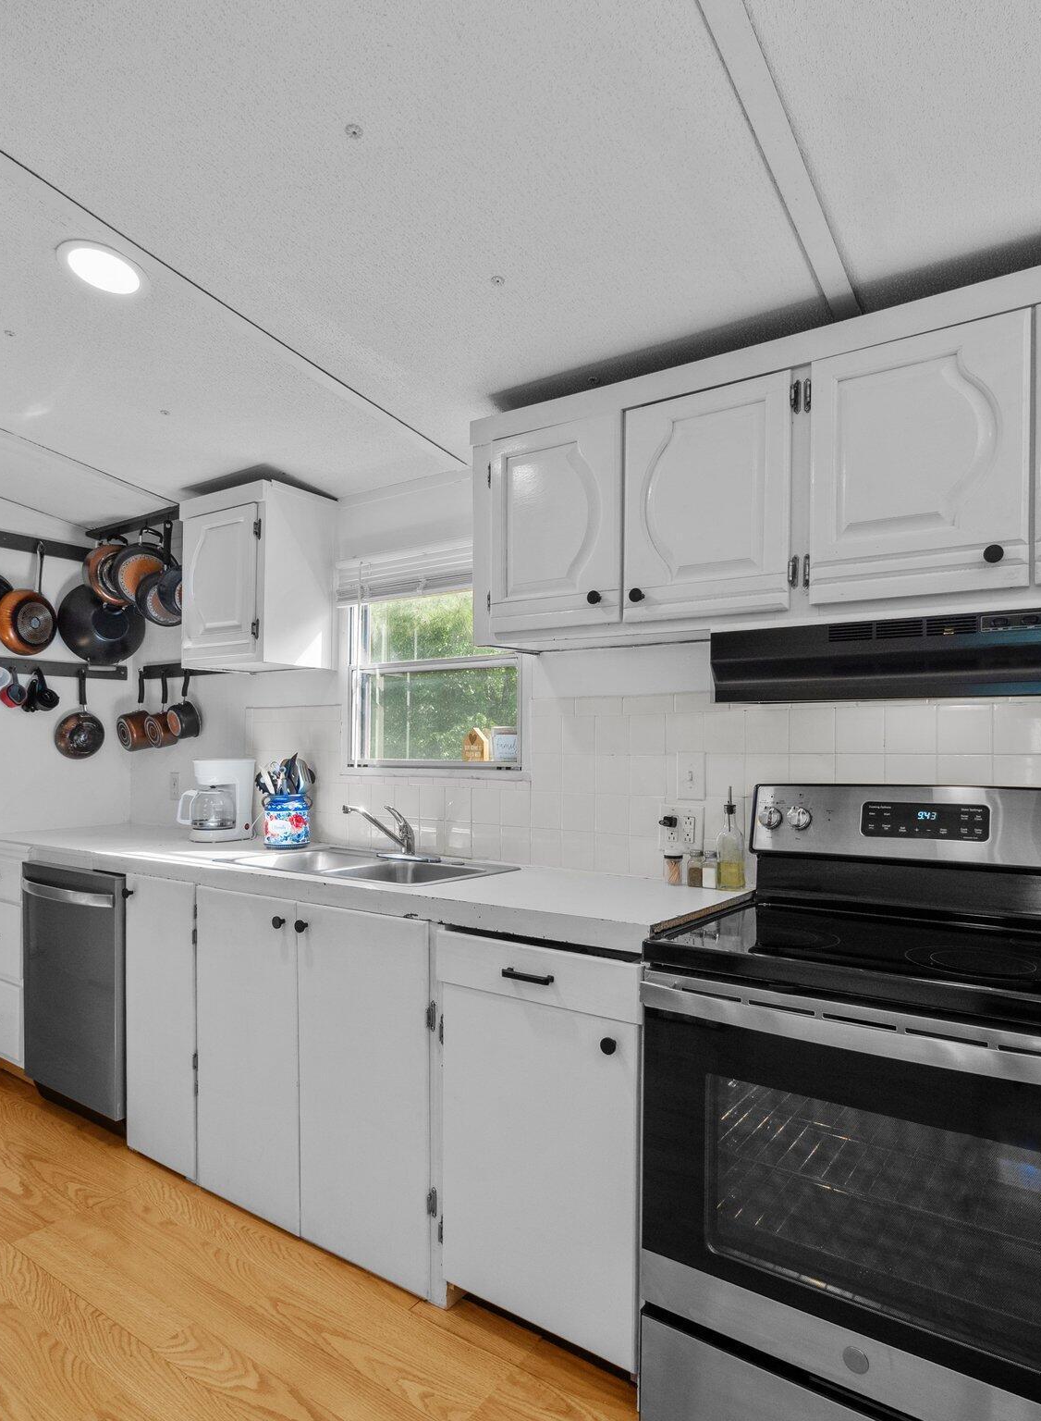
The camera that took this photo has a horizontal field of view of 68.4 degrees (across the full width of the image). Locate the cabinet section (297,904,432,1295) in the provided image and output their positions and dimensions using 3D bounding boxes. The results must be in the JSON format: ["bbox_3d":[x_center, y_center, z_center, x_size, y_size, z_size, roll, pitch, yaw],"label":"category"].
[{"bbox_3d":[-0.240,0.934,2.129,0.440,0.869,0.583,-1,-1,33],"label":"cabinet section"}]

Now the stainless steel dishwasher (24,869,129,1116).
[{"bbox_3d":[-1.358,0.972,2.827,0.631,0.803,0.610,-1,-1,33],"label":"stainless steel dishwasher"}]

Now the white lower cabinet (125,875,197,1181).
[{"bbox_3d":[-0.941,0.974,2.609,0.374,0.874,0.605,-1,-1,33],"label":"white lower cabinet"}]

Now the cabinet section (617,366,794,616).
[{"bbox_3d":[0.487,-0.456,1.831,0.386,0.504,0.319,-1,-1,33],"label":"cabinet section"}]

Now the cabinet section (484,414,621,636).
[{"bbox_3d":[0.162,-0.449,2.039,0.387,0.511,0.319,-1,-1,33],"label":"cabinet section"}]

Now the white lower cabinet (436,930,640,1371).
[{"bbox_3d":[0.167,0.868,1.799,0.488,0.791,0.540,-1,-1,33],"label":"white lower cabinet"}]

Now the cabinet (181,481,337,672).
[{"bbox_3d":[-0.956,-0.454,2.796,0.465,0.596,0.315,-1,-1,33],"label":"cabinet"}]

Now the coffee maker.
[{"bbox_3d":[-1.151,0.340,2.924,0.182,0.311,0.250,-1,-1,40],"label":"coffee maker"}]

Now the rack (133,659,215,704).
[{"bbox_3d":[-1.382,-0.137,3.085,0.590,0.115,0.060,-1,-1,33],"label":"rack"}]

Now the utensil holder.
[{"bbox_3d":[-0.850,0.392,2.771,0.162,0.198,0.160,0,-1,0],"label":"utensil holder"}]

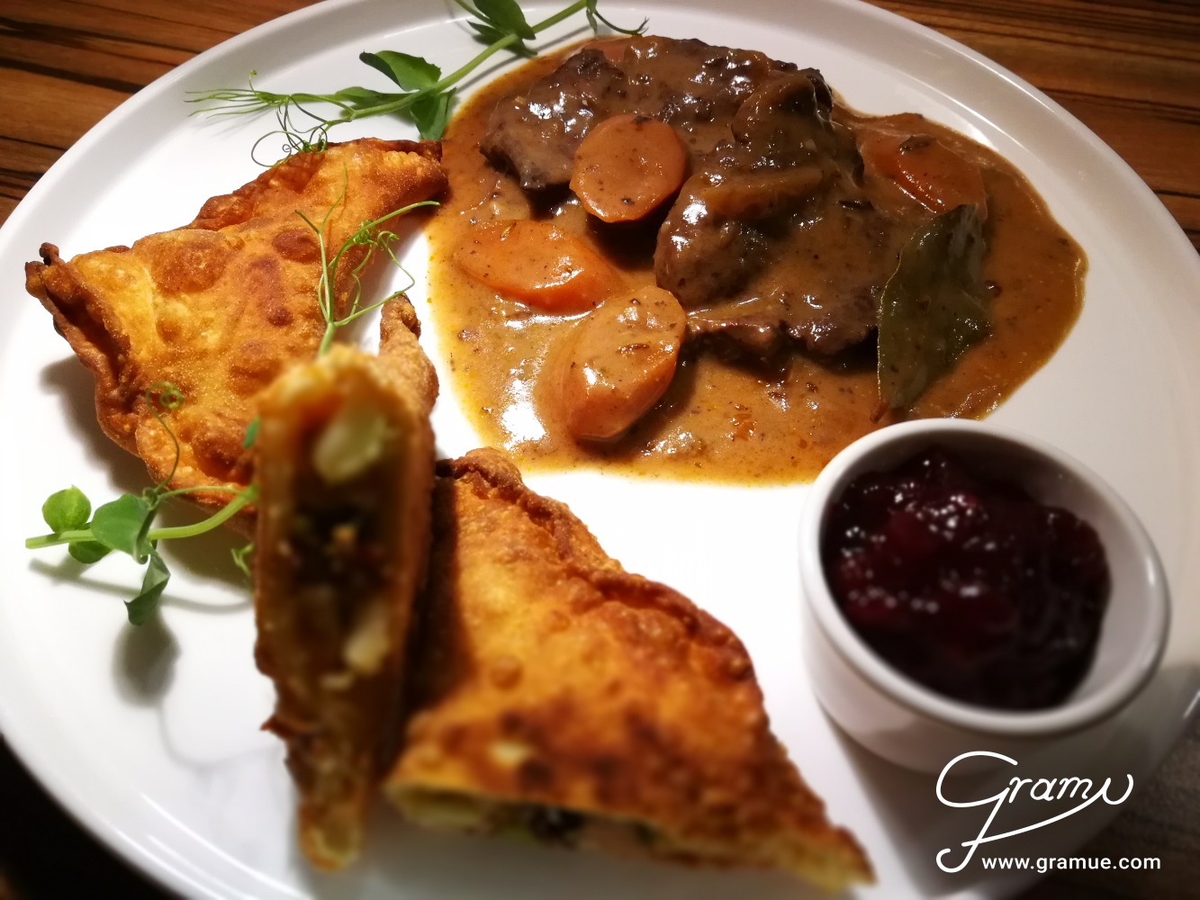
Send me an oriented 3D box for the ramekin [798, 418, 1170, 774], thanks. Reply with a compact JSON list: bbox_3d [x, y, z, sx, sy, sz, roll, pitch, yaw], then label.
[{"bbox_3d":[0.070,0.030,0.186,0.065,0.036,0.065,-3,54,0],"label":"ramekin"}]

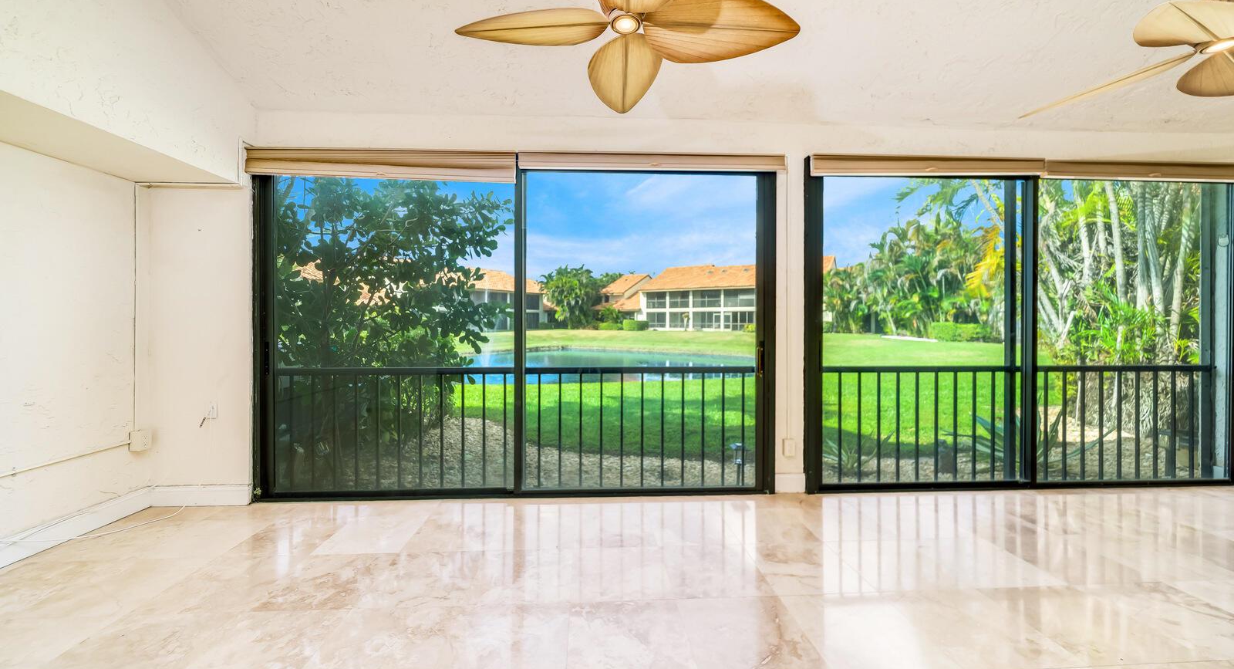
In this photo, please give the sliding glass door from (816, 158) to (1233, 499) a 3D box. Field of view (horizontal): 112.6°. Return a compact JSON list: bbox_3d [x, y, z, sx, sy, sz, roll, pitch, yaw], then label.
[{"bbox_3d":[3.140,-0.050,3.143,3.534,2.439,0.120,0,0,-3],"label":"sliding glass door"}]

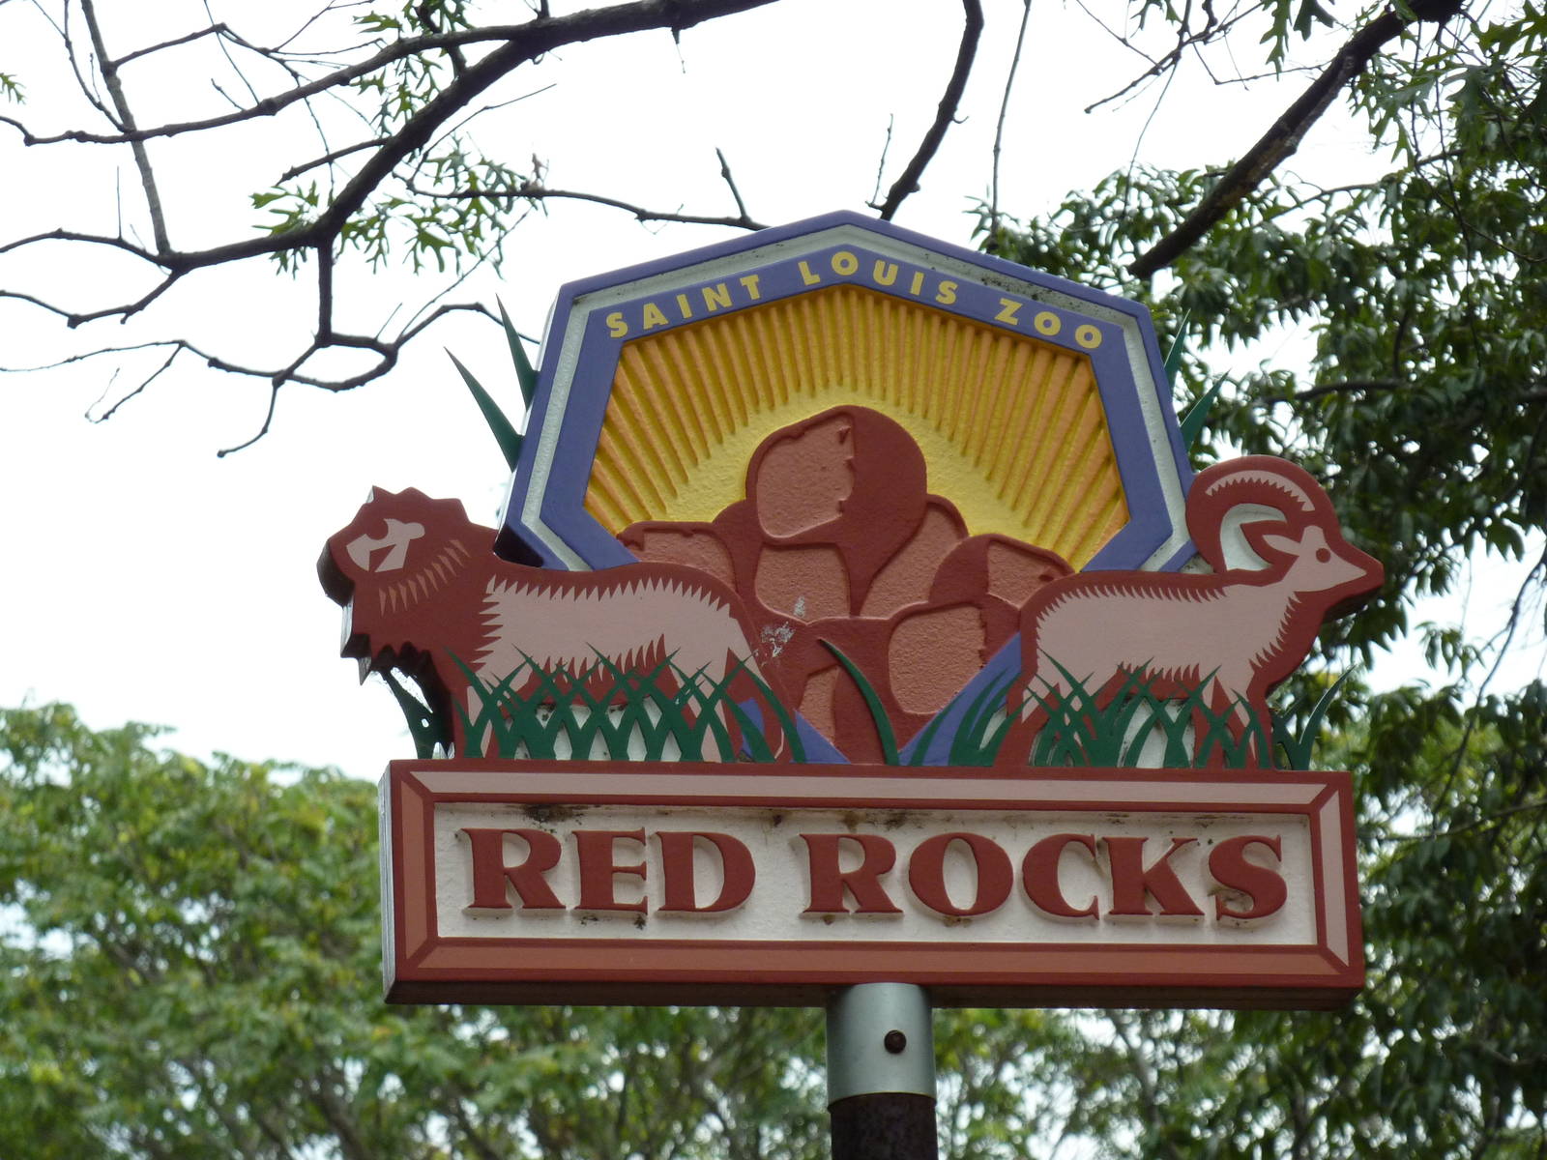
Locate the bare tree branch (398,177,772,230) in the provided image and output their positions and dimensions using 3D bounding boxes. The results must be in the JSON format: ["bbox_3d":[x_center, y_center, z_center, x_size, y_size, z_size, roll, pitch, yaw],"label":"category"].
[{"bbox_3d":[-0.217,-0.438,7.650,0.430,0.060,0.100,-2,-16,0],"label":"bare tree branch"}]

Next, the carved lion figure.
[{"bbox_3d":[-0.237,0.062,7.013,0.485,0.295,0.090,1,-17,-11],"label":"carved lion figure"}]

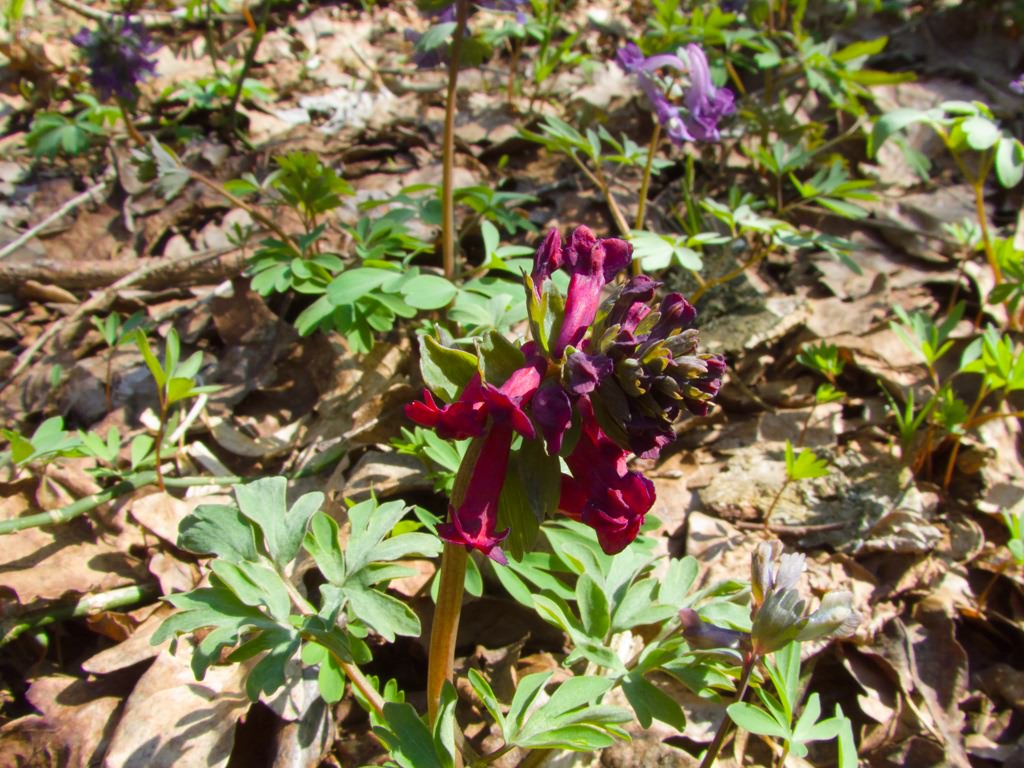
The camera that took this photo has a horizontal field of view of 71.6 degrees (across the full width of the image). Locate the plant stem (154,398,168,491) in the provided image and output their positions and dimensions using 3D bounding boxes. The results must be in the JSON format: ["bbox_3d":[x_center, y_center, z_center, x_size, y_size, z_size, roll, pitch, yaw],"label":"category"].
[{"bbox_3d":[-0.121,0.022,0.247,0.004,0.042,0.004,20,32,0],"label":"plant stem"}]

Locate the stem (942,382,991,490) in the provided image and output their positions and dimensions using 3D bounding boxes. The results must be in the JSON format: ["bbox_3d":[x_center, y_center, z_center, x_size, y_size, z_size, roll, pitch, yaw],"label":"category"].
[{"bbox_3d":[0.165,0.020,0.257,0.004,0.051,0.004,-5,38,4],"label":"stem"}]

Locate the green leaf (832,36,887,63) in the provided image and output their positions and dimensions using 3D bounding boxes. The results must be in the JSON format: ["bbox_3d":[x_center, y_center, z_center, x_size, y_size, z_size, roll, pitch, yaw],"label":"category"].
[{"bbox_3d":[0.217,-0.209,0.442,0.035,0.016,0.010,0,38,0],"label":"green leaf"}]

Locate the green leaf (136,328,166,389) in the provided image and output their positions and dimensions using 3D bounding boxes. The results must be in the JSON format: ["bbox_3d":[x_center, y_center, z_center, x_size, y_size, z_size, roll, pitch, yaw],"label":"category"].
[{"bbox_3d":[-0.120,-0.008,0.236,0.005,0.024,0.003,-15,40,-16],"label":"green leaf"}]

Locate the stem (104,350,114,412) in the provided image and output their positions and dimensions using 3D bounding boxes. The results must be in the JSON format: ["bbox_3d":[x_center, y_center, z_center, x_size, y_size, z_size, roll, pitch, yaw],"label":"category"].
[{"bbox_3d":[-0.170,0.000,0.300,0.003,0.034,0.003,18,36,-14],"label":"stem"}]

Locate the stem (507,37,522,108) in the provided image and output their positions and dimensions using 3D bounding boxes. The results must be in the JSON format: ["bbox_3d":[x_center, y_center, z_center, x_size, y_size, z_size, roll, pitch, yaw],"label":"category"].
[{"bbox_3d":[0.002,-0.274,0.627,0.006,0.058,0.006,7,38,-5],"label":"stem"}]

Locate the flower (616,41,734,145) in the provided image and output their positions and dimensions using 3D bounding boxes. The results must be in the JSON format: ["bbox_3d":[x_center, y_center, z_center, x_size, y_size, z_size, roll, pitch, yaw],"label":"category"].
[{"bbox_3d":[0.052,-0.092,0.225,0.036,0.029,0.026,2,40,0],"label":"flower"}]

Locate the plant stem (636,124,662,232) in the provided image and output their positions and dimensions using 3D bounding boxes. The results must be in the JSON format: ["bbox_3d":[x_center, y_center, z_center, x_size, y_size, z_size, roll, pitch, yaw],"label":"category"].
[{"bbox_3d":[0.046,-0.069,0.240,0.004,0.039,0.004,4,37,0],"label":"plant stem"}]

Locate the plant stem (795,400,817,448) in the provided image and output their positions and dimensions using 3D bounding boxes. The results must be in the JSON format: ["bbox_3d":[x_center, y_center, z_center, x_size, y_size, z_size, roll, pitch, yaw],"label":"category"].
[{"bbox_3d":[0.114,0.016,0.274,0.003,0.022,0.003,3,34,0],"label":"plant stem"}]

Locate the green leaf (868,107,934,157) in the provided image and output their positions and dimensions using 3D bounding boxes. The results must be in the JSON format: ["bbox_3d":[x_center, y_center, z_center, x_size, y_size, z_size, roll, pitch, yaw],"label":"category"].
[{"bbox_3d":[0.186,-0.120,0.339,0.032,0.024,0.019,-7,39,-9],"label":"green leaf"}]

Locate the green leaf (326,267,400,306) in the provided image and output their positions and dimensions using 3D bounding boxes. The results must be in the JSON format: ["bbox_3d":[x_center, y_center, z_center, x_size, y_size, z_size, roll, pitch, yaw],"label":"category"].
[{"bbox_3d":[-0.052,-0.034,0.250,0.027,0.006,0.015,-15,72,-14],"label":"green leaf"}]

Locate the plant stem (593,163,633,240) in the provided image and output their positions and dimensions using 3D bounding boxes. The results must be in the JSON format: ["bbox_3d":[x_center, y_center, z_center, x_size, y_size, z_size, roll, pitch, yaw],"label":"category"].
[{"bbox_3d":[0.036,-0.065,0.251,0.003,0.028,0.003,-28,12,0],"label":"plant stem"}]

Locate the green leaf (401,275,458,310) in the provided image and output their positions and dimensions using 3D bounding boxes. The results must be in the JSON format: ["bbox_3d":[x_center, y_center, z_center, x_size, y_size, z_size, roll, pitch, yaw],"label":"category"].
[{"bbox_3d":[-0.028,-0.032,0.245,0.020,0.005,0.014,-1,69,-5],"label":"green leaf"}]

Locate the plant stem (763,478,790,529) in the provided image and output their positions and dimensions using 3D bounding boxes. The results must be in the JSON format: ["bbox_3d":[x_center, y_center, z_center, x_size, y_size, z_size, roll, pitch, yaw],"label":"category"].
[{"bbox_3d":[0.093,0.042,0.251,0.002,0.024,0.002,4,38,-3],"label":"plant stem"}]

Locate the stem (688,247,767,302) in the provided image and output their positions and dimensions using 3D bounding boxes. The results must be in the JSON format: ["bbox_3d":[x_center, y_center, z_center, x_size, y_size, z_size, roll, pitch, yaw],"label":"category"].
[{"bbox_3d":[0.106,-0.054,0.353,0.004,0.044,0.004,38,29,-26],"label":"stem"}]

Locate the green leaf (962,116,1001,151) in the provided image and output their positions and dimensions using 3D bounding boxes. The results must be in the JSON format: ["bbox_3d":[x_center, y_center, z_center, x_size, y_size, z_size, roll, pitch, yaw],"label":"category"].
[{"bbox_3d":[0.188,-0.101,0.285,0.016,0.005,0.014,-14,71,17],"label":"green leaf"}]

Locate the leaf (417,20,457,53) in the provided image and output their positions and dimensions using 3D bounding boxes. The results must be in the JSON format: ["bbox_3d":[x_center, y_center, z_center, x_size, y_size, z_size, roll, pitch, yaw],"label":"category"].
[{"bbox_3d":[-0.027,-0.125,0.255,0.016,0.005,0.009,-36,83,-11],"label":"leaf"}]

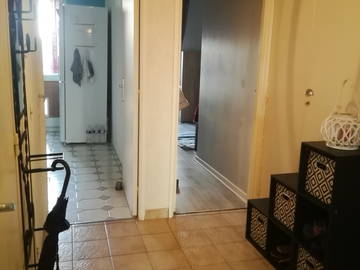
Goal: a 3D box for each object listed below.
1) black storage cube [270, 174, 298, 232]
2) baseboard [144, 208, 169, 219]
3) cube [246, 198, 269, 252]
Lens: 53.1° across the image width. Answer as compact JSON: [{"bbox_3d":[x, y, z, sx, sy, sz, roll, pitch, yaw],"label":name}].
[{"bbox_3d":[0.806,0.462,2.384,0.300,0.314,0.312,-1,12,-16],"label":"black storage cube"},{"bbox_3d":[-0.202,0.690,3.144,0.215,0.090,0.015,-1,12,-16],"label":"baseboard"},{"bbox_3d":[0.715,0.695,2.728,0.300,0.314,0.312,-1,12,-16],"label":"cube"}]

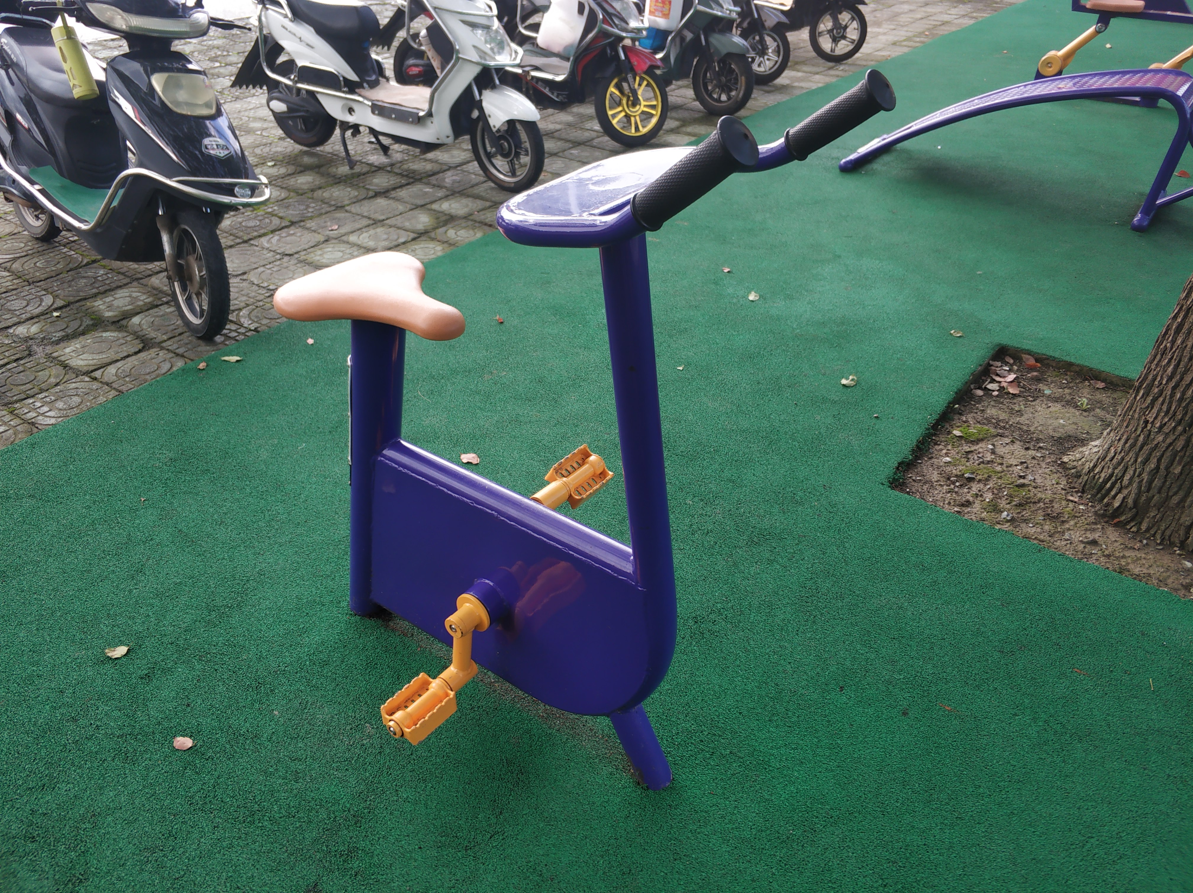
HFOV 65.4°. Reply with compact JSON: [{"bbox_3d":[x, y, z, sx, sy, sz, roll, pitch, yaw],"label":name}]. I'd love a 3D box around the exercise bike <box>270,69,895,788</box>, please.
[{"bbox_3d":[-0.140,-0.008,1.521,0.951,1.253,0.577,23,40,28],"label":"exercise bike"}]

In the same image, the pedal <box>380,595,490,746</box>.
[{"bbox_3d":[-0.283,0.388,1.635,0.088,0.193,0.213,23,40,28],"label":"pedal"}]

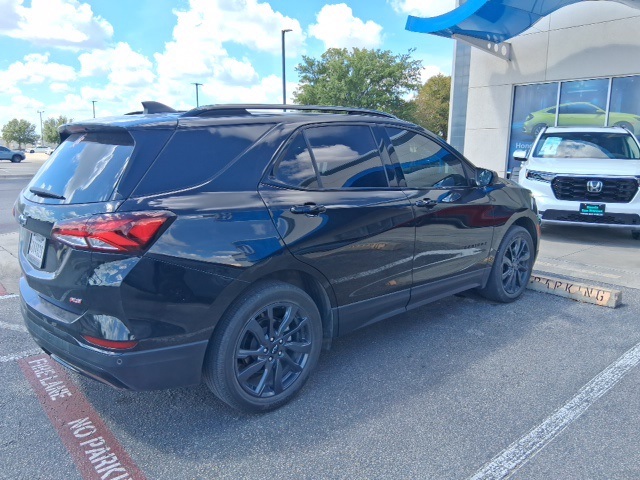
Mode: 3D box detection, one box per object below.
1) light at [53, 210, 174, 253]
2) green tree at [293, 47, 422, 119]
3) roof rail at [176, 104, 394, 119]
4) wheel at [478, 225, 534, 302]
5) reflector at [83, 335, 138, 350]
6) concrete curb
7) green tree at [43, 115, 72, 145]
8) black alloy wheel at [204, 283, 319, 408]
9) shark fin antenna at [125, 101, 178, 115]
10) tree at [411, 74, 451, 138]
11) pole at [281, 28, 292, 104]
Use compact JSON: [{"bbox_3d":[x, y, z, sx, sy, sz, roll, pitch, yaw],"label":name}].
[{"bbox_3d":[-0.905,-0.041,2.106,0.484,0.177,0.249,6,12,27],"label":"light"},{"bbox_3d":[2.376,-8.400,30.875,8.236,7.493,7.825,1,11,4],"label":"green tree"},{"bbox_3d":[-0.072,-0.755,2.873,1.650,0.090,0.065,-11,16,-41],"label":"roof rail"},{"bbox_3d":[1.707,0.213,4.417,0.715,0.715,0.235,-10,15,-41],"label":"wheel"},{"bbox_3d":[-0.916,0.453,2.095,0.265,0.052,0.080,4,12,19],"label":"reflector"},{"bbox_3d":[2.080,0.406,4.960,0.180,0.130,1.770,-10,15,-41],"label":"concrete curb"},{"bbox_3d":[-37.389,-15.098,69.110,4.184,5.731,3.975,-6,12,-27],"label":"green tree"},{"bbox_3d":[-0.309,0.557,2.617,0.715,0.715,0.235,-10,15,-41],"label":"black alloy wheel"},{"bbox_3d":[-0.947,-0.777,2.850,0.230,0.075,0.070,-10,15,-41],"label":"shark fin antenna"},{"bbox_3d":[8.415,-8.631,35.027,4.506,6.398,4.280,3,11,13],"label":"tree"},{"bbox_3d":[-1.896,-8.332,28.879,0.650,8.095,0.250,-1,11,-4],"label":"pole"}]

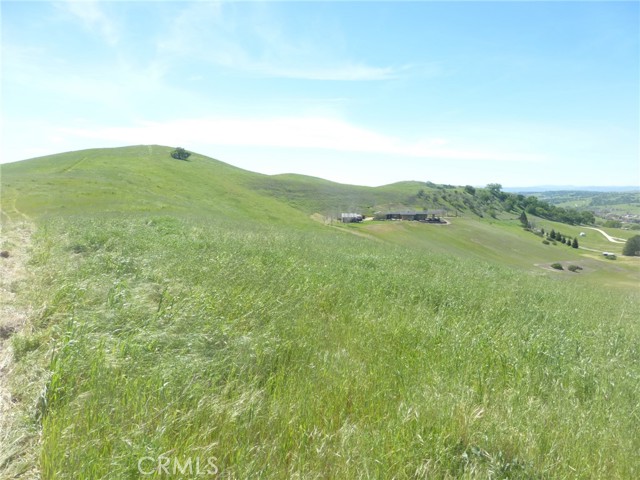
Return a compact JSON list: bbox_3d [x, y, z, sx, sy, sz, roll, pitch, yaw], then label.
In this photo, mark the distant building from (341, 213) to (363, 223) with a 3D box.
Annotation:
[{"bbox_3d":[14.412,-10.294,203.000,9.600,4.300,6.500,0,6,0],"label":"distant building"}]

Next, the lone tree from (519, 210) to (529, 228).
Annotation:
[{"bbox_3d":[98.608,-9.934,215.000,4.500,8.600,4.500,0,6,0],"label":"lone tree"}]

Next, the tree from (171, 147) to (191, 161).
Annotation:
[{"bbox_3d":[-70.588,-43.712,225.000,10.000,6.300,9.500,0,6,0],"label":"tree"}]

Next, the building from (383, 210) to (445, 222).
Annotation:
[{"bbox_3d":[44.674,-11.324,212.000,29.000,5.200,12.000,1,7,6],"label":"building"}]

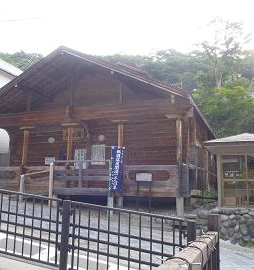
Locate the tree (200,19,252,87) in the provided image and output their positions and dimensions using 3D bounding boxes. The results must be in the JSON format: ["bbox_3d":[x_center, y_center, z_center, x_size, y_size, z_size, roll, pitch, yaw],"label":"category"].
[{"bbox_3d":[12.411,-10.520,37.247,6.500,10.010,6.200,-3,-11,19],"label":"tree"}]

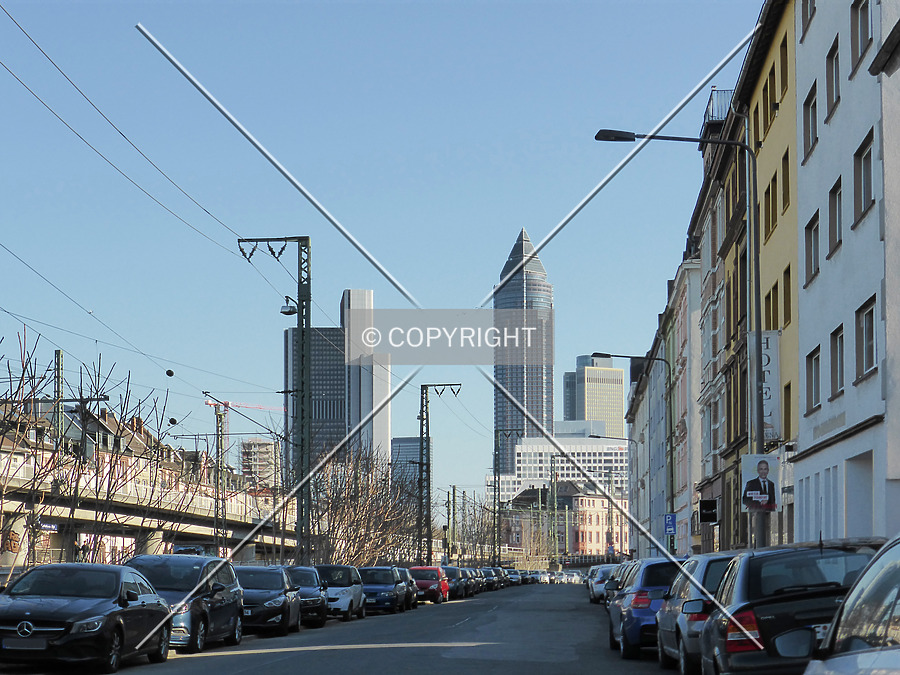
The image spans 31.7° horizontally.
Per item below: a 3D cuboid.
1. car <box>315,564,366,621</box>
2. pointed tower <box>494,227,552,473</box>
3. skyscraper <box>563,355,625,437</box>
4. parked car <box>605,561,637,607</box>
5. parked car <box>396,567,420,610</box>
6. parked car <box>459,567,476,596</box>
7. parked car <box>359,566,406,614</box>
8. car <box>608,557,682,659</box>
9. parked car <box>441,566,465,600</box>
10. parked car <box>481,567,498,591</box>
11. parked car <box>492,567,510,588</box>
[{"bbox_3d":[-3.350,7.209,44.929,1.560,1.540,2.700,-1,-8,6],"label":"car"},{"bbox_3d":[56.139,44.462,1184.654,43.000,257.000,43.000,0,-8,3],"label":"pointed tower"},{"bbox_3d":[132.000,114.850,1448.695,42.000,200.000,42.000,3,-9,-22],"label":"skyscraper"},{"bbox_3d":[5.238,6.973,44.314,1.780,1.480,4.350,-1,-8,5],"label":"parked car"},{"bbox_3d":[-2.130,8.959,56.599,1.750,1.470,4.250,-1,-8,5],"label":"parked car"},{"bbox_3d":[0.300,12.910,83.375,1.780,1.480,4.350,-1,-8,5],"label":"parked car"},{"bbox_3d":[-2.488,8.328,52.481,1.770,1.490,4.450,-1,-8,5],"label":"parked car"},{"bbox_3d":[3.308,3.910,23.192,1.770,1.420,4.330,-1,-8,4],"label":"car"},{"bbox_3d":[-0.250,11.924,77.085,1.780,1.560,4.300,-1,-8,5],"label":"parked car"},{"bbox_3d":[2.300,16.762,109.729,1.780,1.480,4.300,-1,-8,4],"label":"parked car"},{"bbox_3d":[3.059,17.558,116.017,1.810,1.580,4.500,-1,-8,5],"label":"parked car"}]

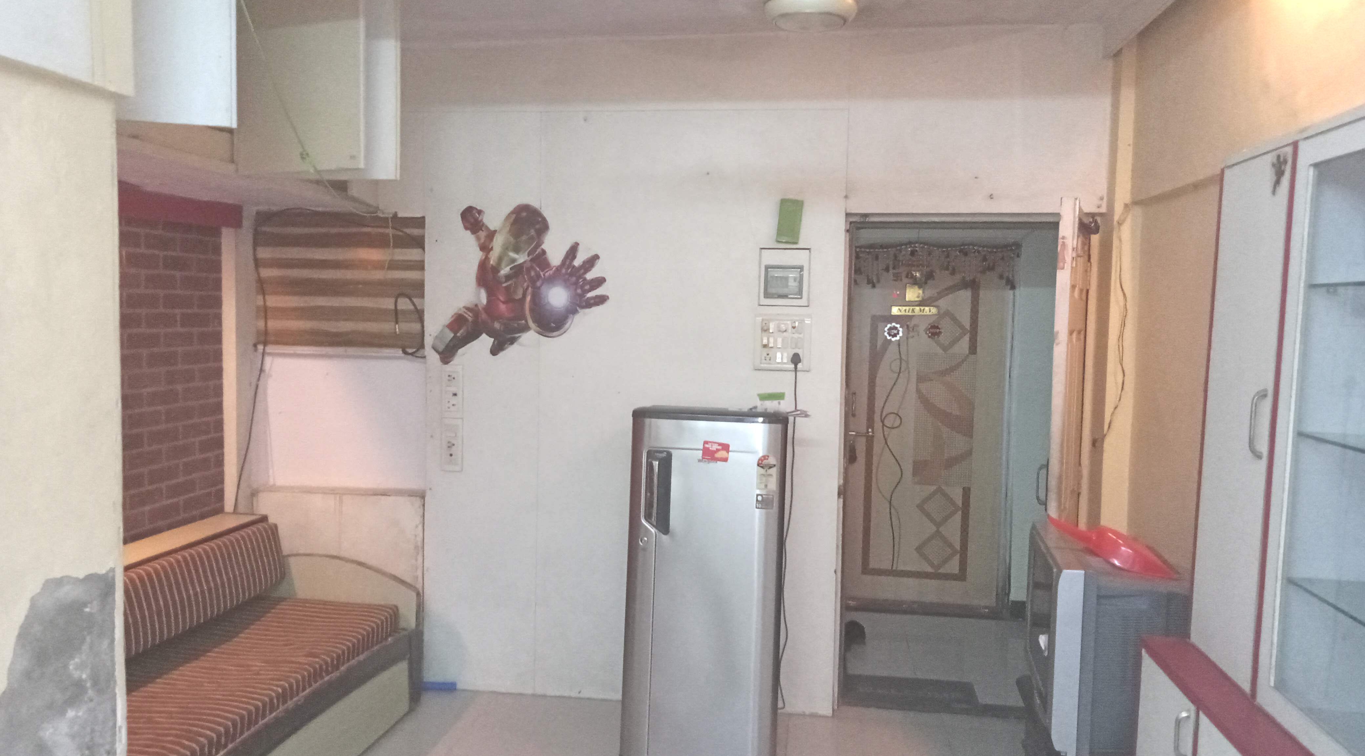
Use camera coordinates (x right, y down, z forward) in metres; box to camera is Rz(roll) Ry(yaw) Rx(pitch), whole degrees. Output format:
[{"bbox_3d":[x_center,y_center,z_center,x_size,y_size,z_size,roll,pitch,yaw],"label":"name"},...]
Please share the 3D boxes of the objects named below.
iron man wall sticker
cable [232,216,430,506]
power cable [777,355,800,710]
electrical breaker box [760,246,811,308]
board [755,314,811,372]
[{"bbox_3d":[-0.679,-0.391,4.602,0.763,0.662,0.012,2,4,8],"label":"iron man wall sticker"},{"bbox_3d":[-1.528,-0.066,4.787,0.865,1.326,0.150,2,4,8],"label":"cable"},{"bbox_3d":[0.427,0.632,4.457,0.065,1.449,0.070,2,4,8],"label":"power cable"},{"bbox_3d":[0.411,-0.404,4.438,0.203,0.235,0.050,2,4,8],"label":"electrical breaker box"},{"bbox_3d":[0.404,-0.139,4.445,0.225,0.224,0.040,2,4,8],"label":"board"}]

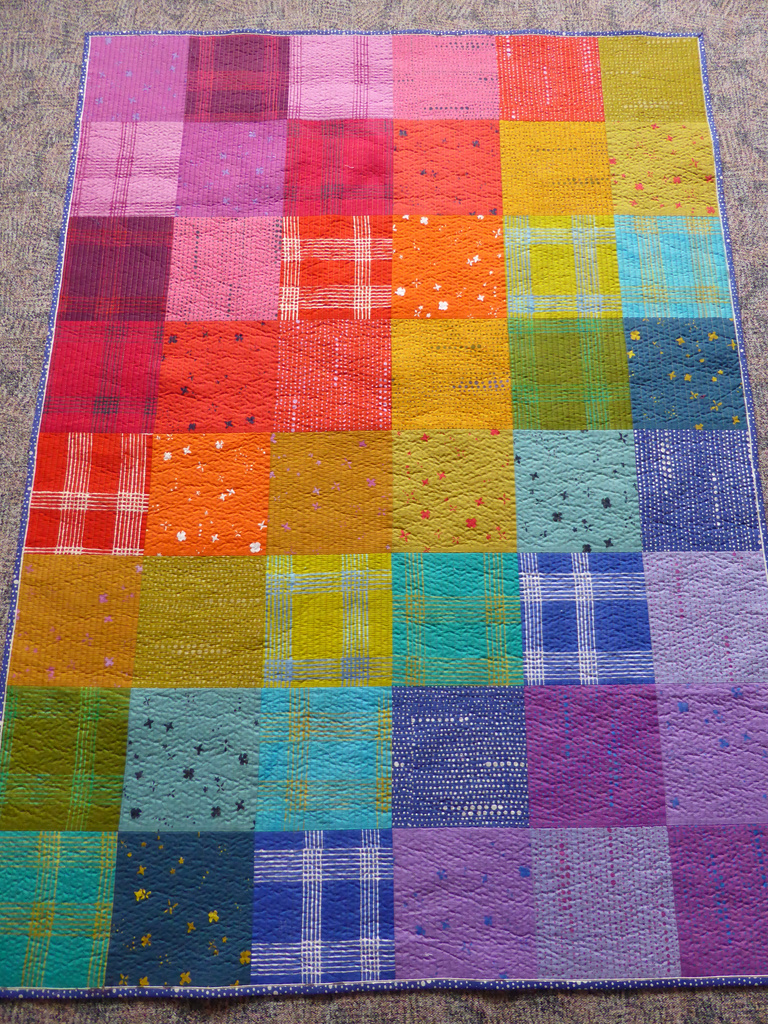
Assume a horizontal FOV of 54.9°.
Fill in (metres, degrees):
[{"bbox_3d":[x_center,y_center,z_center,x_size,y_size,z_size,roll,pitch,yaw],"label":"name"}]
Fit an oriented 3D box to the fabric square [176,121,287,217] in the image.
[{"bbox_3d":[-0.307,-0.699,1.502,0.217,0.012,0.226,0,76,0],"label":"fabric square"}]

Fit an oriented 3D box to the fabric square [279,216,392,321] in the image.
[{"bbox_3d":[-0.087,-0.449,1.361,0.205,0.010,0.215,0,75,1],"label":"fabric square"}]

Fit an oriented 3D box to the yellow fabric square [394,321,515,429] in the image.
[{"bbox_3d":[0.135,-0.276,1.486,0.237,0.012,0.242,0,75,0],"label":"yellow fabric square"}]

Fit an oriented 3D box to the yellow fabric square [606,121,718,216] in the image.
[{"bbox_3d":[0.565,-0.699,1.501,0.217,0.012,0.224,0,76,0],"label":"yellow fabric square"}]

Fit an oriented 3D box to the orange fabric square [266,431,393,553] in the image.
[{"bbox_3d":[-0.102,-0.037,1.425,0.235,0.012,0.245,0,75,0],"label":"orange fabric square"}]

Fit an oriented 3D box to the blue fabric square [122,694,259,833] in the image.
[{"bbox_3d":[-0.338,0.433,1.303,0.233,0.010,0.241,0,76,1],"label":"blue fabric square"}]

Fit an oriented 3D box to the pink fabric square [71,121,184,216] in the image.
[{"bbox_3d":[-0.491,-0.657,1.421,0.200,0.010,0.214,0,75,1],"label":"pink fabric square"}]

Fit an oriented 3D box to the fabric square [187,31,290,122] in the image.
[{"bbox_3d":[-0.308,-0.913,1.556,0.217,0.012,0.220,0,76,0],"label":"fabric square"}]

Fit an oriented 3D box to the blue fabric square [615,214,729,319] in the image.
[{"bbox_3d":[0.527,-0.447,1.353,0.196,0.010,0.210,0,75,1],"label":"blue fabric square"}]

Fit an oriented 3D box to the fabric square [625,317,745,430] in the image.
[{"bbox_3d":[0.527,-0.242,1.300,0.195,0.010,0.213,0,75,1],"label":"fabric square"}]

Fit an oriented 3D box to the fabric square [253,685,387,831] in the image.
[{"bbox_3d":[-0.097,0.406,1.223,0.221,0.012,0.225,0,76,0],"label":"fabric square"}]

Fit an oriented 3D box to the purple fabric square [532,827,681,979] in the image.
[{"bbox_3d":[0.348,0.615,1.169,0.221,0.012,0.221,0,76,0],"label":"purple fabric square"}]

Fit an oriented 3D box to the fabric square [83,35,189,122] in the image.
[{"bbox_3d":[-0.558,-0.976,1.674,0.229,0.012,0.235,0,75,0],"label":"fabric square"}]

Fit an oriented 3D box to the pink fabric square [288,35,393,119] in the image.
[{"bbox_3d":[-0.097,-0.974,1.663,0.234,0.010,0.234,0,76,1],"label":"pink fabric square"}]

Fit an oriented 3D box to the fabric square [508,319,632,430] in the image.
[{"bbox_3d":[0.369,-0.274,1.475,0.233,0.010,0.240,0,76,1],"label":"fabric square"}]

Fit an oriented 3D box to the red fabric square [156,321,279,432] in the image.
[{"bbox_3d":[-0.334,-0.271,1.488,0.233,0.012,0.244,0,75,0],"label":"red fabric square"}]

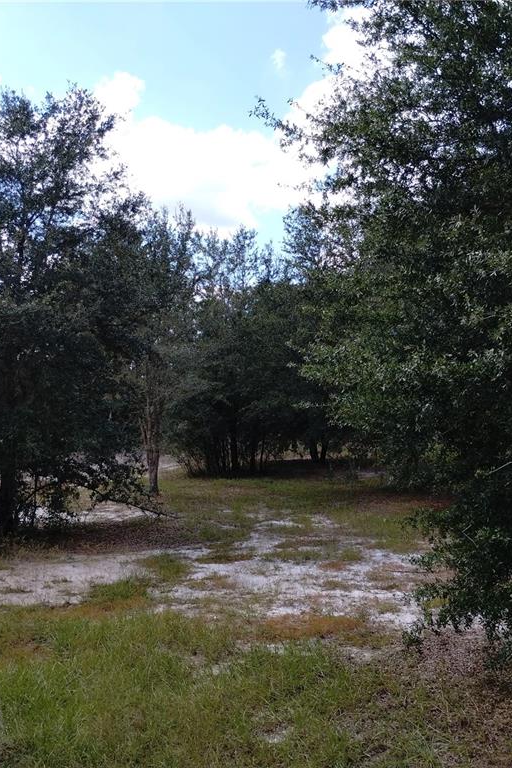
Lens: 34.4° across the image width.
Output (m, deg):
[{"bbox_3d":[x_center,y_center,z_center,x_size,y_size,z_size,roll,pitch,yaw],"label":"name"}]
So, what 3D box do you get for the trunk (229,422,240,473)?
[{"bbox_3d":[-0.560,1.650,21.500,0.300,1.300,0.300,0,-2,0],"label":"trunk"}]

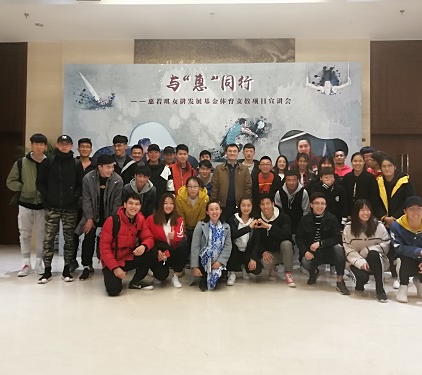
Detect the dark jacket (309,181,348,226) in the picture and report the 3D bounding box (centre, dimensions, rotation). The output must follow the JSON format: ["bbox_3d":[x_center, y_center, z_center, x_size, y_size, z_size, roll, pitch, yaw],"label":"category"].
[{"bbox_3d":[1.431,0.195,4.750,0.470,0.580,0.300,0,-2,10],"label":"dark jacket"}]

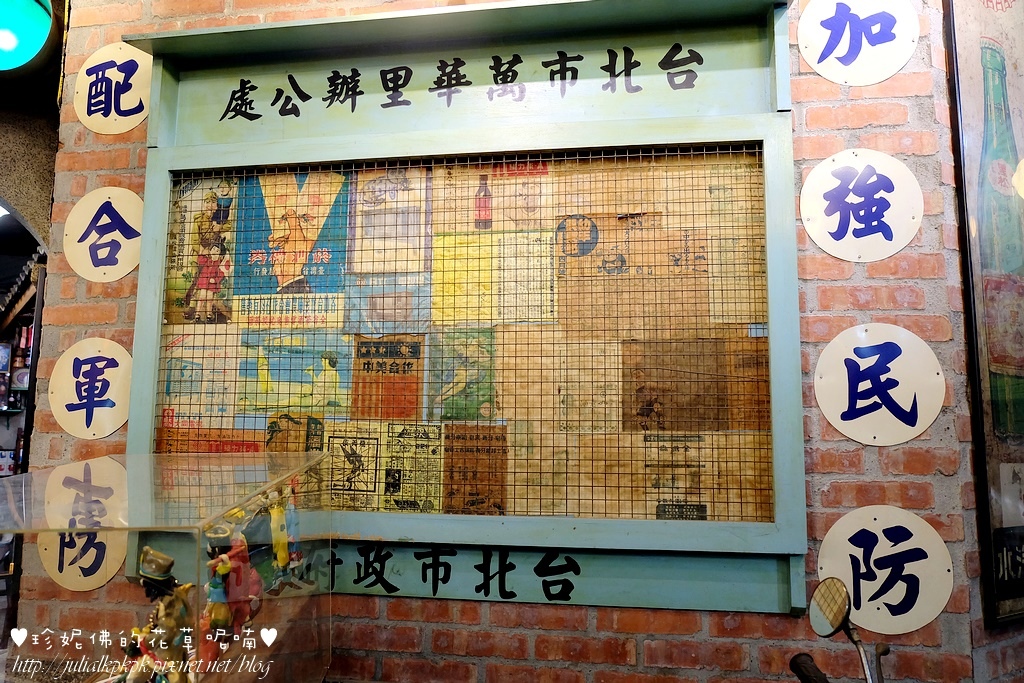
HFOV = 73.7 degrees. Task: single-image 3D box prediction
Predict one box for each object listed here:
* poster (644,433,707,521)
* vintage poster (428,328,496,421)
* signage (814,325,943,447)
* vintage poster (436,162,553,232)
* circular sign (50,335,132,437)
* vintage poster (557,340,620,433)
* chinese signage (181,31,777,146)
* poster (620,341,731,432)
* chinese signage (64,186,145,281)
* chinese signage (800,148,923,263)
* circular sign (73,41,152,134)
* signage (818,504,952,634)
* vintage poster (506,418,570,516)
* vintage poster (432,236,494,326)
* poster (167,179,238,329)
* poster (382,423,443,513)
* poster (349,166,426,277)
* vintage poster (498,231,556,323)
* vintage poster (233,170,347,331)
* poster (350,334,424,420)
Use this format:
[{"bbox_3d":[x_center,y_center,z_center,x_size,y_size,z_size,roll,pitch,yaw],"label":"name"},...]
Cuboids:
[{"bbox_3d":[0.327,0.269,1.367,0.118,0.172,0.008,-1,-6,8],"label":"poster"},{"bbox_3d":[-0.110,0.073,1.522,0.148,0.205,0.010,-1,-7,8],"label":"vintage poster"},{"bbox_3d":[0.765,0.089,1.422,0.252,0.252,0.010,-1,-7,8],"label":"signage"},{"bbox_3d":[-0.039,-0.312,1.480,0.263,0.154,0.008,-1,-6,8],"label":"vintage poster"},{"bbox_3d":[-0.981,0.108,1.614,0.239,0.239,0.010,-1,-6,8],"label":"circular sign"},{"bbox_3d":[0.159,0.092,1.410,0.126,0.189,0.008,-1,-6,8],"label":"vintage poster"},{"bbox_3d":[-0.131,-0.571,1.556,1.376,0.188,0.020,-1,-6,8],"label":"chinese signage"},{"bbox_3d":[0.330,0.091,1.385,0.206,0.184,0.008,-1,-6,8],"label":"poster"},{"bbox_3d":[-0.976,-0.261,1.652,0.237,0.237,0.010,-1,-6,8],"label":"chinese signage"},{"bbox_3d":[0.726,-0.284,1.421,0.241,0.241,0.008,-1,-6,8],"label":"chinese signage"},{"bbox_3d":[-1.015,-0.657,1.760,0.254,0.254,0.010,-1,-7,8],"label":"circular sign"},{"bbox_3d":[0.734,0.448,1.345,0.248,0.248,0.008,-1,-6,8],"label":"signage"},{"bbox_3d":[0.060,0.269,1.448,0.142,0.202,0.010,-1,-6,8],"label":"vintage poster"},{"bbox_3d":[-0.110,-0.144,1.547,0.151,0.210,0.010,-1,-7,8],"label":"vintage poster"},{"bbox_3d":[-0.746,-0.221,1.645,0.180,0.362,0.010,-1,-7,8],"label":"poster"},{"bbox_3d":[-0.220,0.280,1.513,0.135,0.195,0.010,-1,-7,8],"label":"poster"},{"bbox_3d":[-0.278,-0.276,1.556,0.197,0.245,0.010,-1,-6,8],"label":"poster"},{"bbox_3d":[0.034,-0.145,1.527,0.130,0.209,0.010,-1,-7,8],"label":"vintage poster"},{"bbox_3d":[-0.514,-0.212,1.584,0.274,0.363,0.010,-1,-6,8],"label":"vintage poster"},{"bbox_3d":[-0.274,0.080,1.517,0.166,0.193,0.010,-1,-6,8],"label":"poster"}]

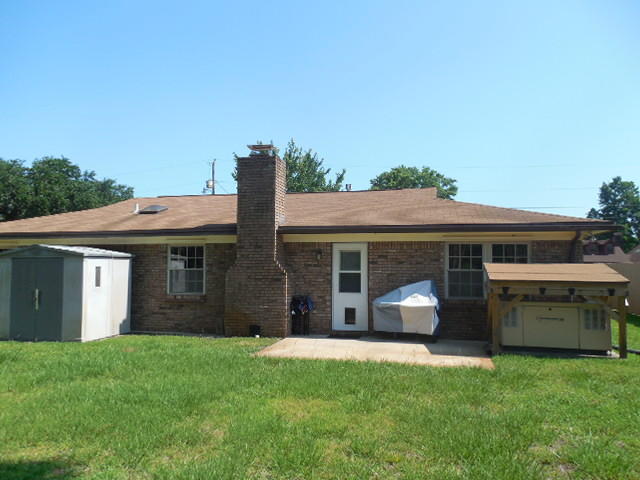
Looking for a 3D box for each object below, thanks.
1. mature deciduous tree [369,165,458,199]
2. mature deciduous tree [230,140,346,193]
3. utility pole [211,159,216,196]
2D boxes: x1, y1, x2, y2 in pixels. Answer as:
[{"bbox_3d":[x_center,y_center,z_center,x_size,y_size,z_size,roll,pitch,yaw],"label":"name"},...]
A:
[{"bbox_3d":[7.552,-1.172,37.124,7.700,9.810,7.700,-1,-3,12],"label":"mature deciduous tree"},{"bbox_3d":[-1.903,-1.534,28.631,7.600,9.580,7.600,-1,-3,12],"label":"mature deciduous tree"},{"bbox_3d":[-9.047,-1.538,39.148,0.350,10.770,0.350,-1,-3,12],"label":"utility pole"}]

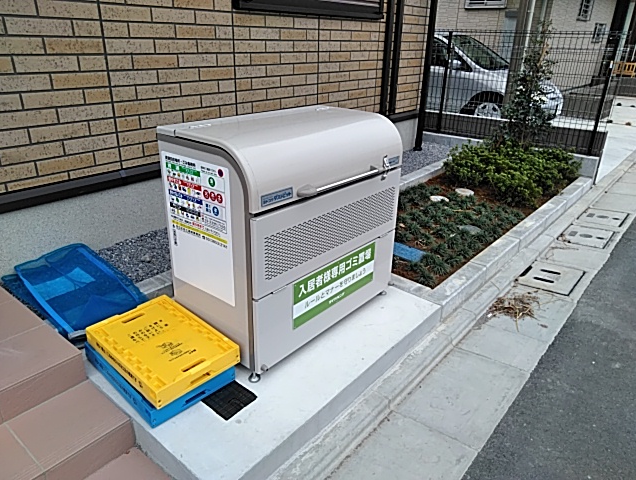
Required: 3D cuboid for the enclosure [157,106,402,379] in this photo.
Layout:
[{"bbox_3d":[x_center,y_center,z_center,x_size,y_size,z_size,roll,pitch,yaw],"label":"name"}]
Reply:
[{"bbox_3d":[-0.107,-0.062,2.243,0.513,0.936,0.985,18,27,36],"label":"enclosure"}]

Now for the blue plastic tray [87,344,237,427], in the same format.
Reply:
[{"bbox_3d":[-0.638,0.491,1.995,0.548,0.067,0.350,21,29,40],"label":"blue plastic tray"}]

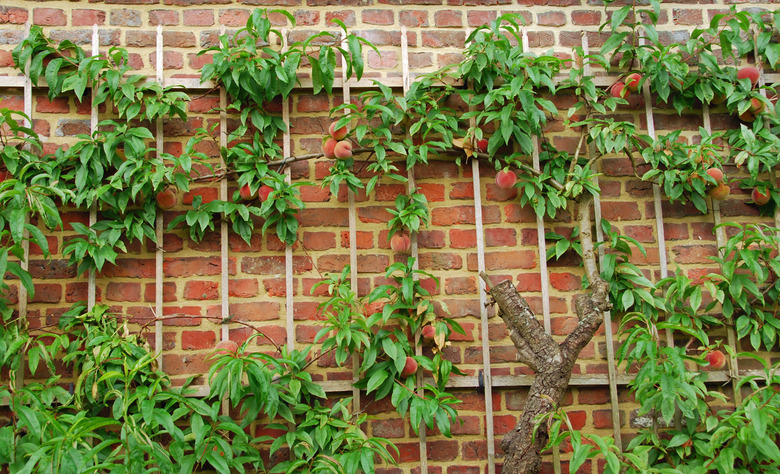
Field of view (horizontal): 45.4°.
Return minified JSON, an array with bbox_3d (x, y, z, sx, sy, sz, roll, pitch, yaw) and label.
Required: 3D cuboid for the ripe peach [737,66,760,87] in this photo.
[{"bbox_3d":[1.169,-0.522,3.043,0.072,0.065,0.072,-1,-11,-6],"label":"ripe peach"}]

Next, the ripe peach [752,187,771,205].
[{"bbox_3d":[1.182,-0.130,2.967,0.057,0.059,0.057,-2,-10,-5],"label":"ripe peach"}]

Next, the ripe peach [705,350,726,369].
[{"bbox_3d":[1.018,0.383,2.913,0.064,0.058,0.064,-1,-11,-6],"label":"ripe peach"}]

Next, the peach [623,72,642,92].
[{"bbox_3d":[0.785,-0.498,3.004,0.058,0.060,0.058,-2,-10,-5],"label":"peach"}]

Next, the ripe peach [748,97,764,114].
[{"bbox_3d":[1.204,-0.430,3.059,0.056,0.057,0.056,-1,-11,-6],"label":"ripe peach"}]

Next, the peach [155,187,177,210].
[{"bbox_3d":[-0.679,-0.115,2.836,0.057,0.061,0.057,-2,-10,-5],"label":"peach"}]

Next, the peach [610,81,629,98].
[{"bbox_3d":[0.741,-0.469,2.995,0.060,0.058,0.060,-2,-10,-5],"label":"peach"}]

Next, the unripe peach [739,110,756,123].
[{"bbox_3d":[1.163,-0.401,3.026,0.059,0.059,0.059,-2,-10,-5],"label":"unripe peach"}]

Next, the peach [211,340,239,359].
[{"bbox_3d":[-0.474,0.331,2.719,0.066,0.060,0.066,-1,-11,-6],"label":"peach"}]

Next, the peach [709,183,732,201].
[{"bbox_3d":[1.062,-0.147,3.000,0.065,0.059,0.065,-1,-11,-6],"label":"peach"}]

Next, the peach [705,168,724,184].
[{"bbox_3d":[1.042,-0.193,2.997,0.060,0.058,0.060,-1,-11,-6],"label":"peach"}]

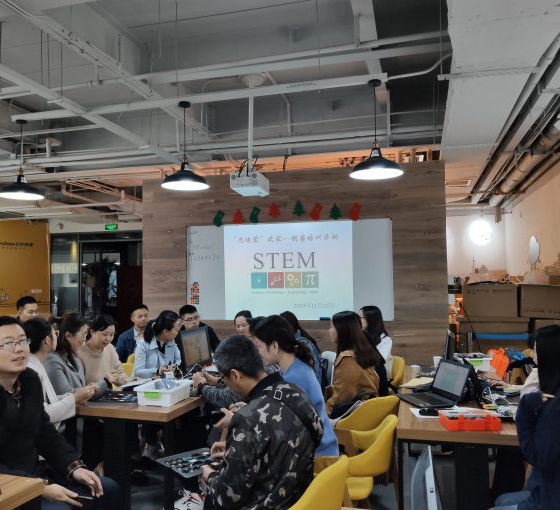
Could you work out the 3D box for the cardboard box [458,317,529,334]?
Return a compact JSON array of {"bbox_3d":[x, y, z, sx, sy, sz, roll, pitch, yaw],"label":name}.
[{"bbox_3d":[2.324,0.760,5.864,0.721,0.184,0.480,-2,-3,14],"label":"cardboard box"}]

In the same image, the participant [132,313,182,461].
[{"bbox_3d":[-0.973,1.088,4.352,0.650,1.230,0.450,-3,-3,35],"label":"participant"}]

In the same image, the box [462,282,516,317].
[{"bbox_3d":[2.311,0.506,5.891,0.548,0.343,0.400,-2,-3,14],"label":"box"}]

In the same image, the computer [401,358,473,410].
[{"bbox_3d":[0.891,0.744,3.092,0.317,0.222,0.325,0,-3,-14],"label":"computer"}]

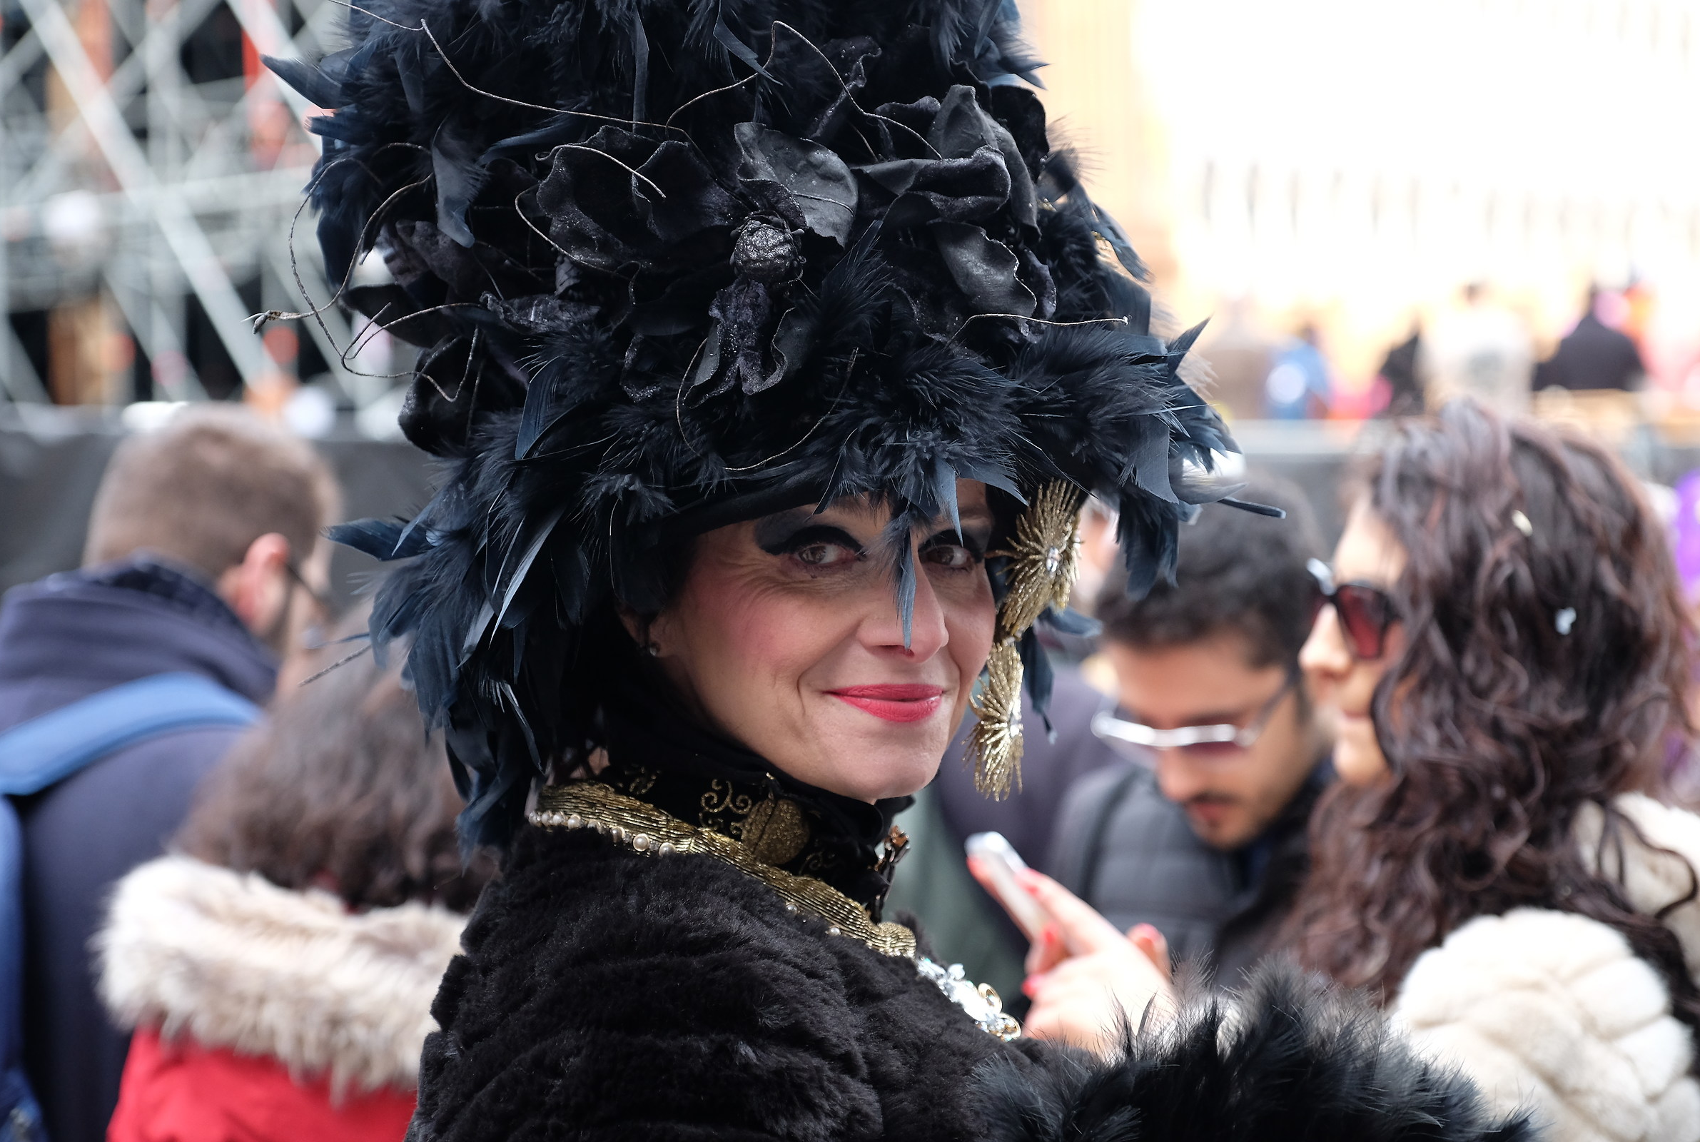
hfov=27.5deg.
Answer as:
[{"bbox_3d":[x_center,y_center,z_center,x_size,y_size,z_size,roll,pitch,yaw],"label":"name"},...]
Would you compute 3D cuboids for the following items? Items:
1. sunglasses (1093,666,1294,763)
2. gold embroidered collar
[{"bbox_3d":[0.282,0.099,2.765,0.140,0.045,0.145,3,38,24],"label":"sunglasses"},{"bbox_3d":[-0.056,0.136,1.580,0.178,0.085,0.170,0,0,-6],"label":"gold embroidered collar"}]

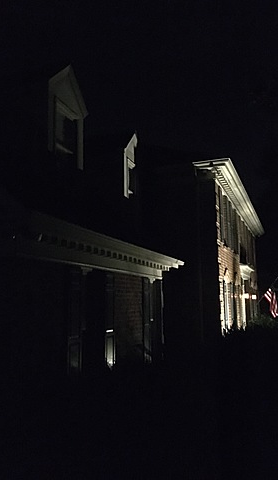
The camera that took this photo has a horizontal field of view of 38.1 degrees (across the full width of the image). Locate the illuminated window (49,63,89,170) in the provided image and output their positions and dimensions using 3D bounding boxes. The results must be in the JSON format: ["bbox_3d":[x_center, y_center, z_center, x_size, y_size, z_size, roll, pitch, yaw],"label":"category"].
[{"bbox_3d":[-1.443,-2.045,6.678,0.750,1.706,1.232,-4,-9,21],"label":"illuminated window"}]

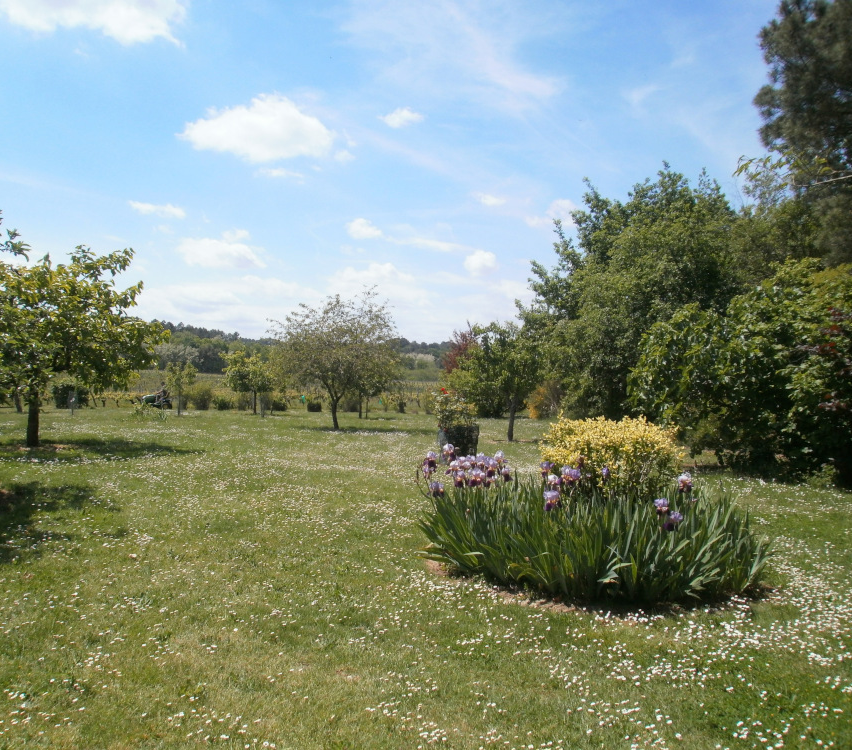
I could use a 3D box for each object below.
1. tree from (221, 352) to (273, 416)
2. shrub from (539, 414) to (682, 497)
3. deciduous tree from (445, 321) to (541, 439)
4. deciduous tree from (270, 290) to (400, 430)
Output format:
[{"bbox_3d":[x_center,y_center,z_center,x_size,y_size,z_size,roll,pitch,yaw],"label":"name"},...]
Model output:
[{"bbox_3d":[-6.500,0.290,27.400,1.850,2.400,1.850,0,0,0],"label":"tree"},{"bbox_3d":[1.830,0.990,7.400,1.380,1.120,1.280,0,0,0],"label":"shrub"},{"bbox_3d":[1.580,0.140,17.300,2.200,2.760,2.200,0,0,0],"label":"deciduous tree"},{"bbox_3d":[-2.470,-0.400,20.500,3.500,3.800,3.400,0,0,0],"label":"deciduous tree"}]

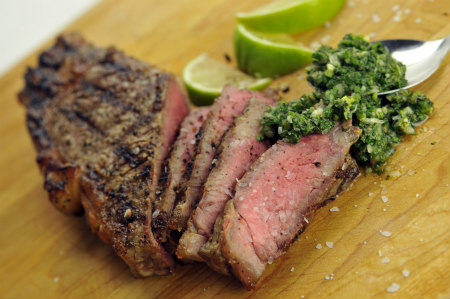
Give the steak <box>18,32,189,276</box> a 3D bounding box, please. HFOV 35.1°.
[{"bbox_3d":[-0.070,-0.004,0.439,0.102,0.034,0.188,-42,48,-3],"label":"steak"}]

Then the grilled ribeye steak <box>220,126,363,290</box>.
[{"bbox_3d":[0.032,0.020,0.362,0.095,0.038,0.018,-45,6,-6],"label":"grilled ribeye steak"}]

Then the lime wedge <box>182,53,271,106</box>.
[{"bbox_3d":[0.001,-0.043,0.436,0.054,0.020,0.028,16,67,36],"label":"lime wedge"}]

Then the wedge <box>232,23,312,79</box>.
[{"bbox_3d":[0.028,-0.060,0.430,0.055,0.026,0.029,12,64,35],"label":"wedge"}]

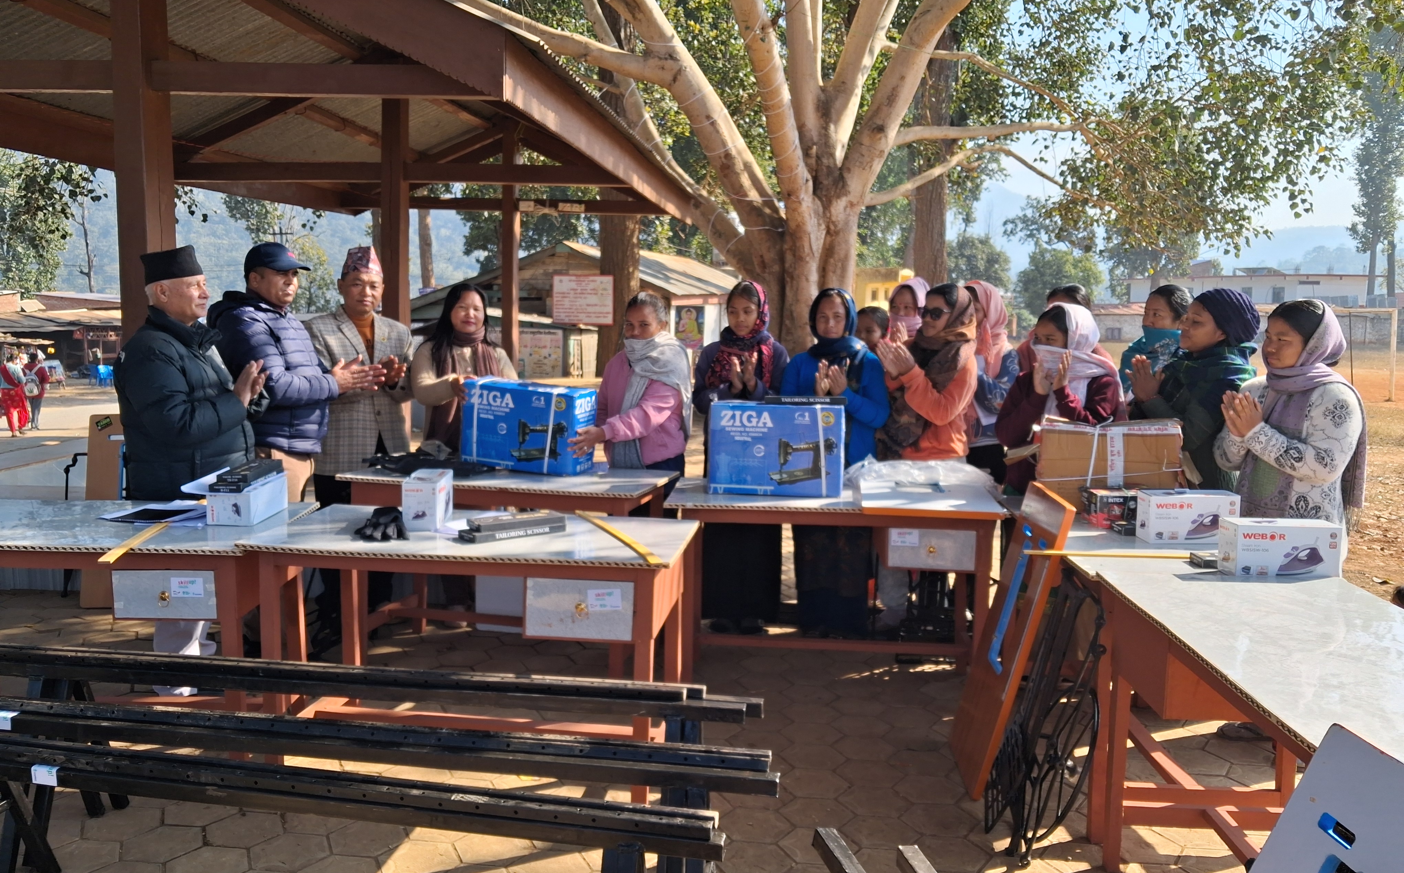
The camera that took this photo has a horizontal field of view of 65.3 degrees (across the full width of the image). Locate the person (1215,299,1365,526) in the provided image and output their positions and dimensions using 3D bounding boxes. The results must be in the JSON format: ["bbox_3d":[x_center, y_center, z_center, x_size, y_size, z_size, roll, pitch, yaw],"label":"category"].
[{"bbox_3d":[1.960,0.310,3.627,0.410,1.521,0.460,-2,7,-28],"label":"person"}]

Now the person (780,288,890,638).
[{"bbox_3d":[0.600,0.106,5.011,0.500,1.555,0.420,3,6,8],"label":"person"}]

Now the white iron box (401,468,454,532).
[{"bbox_3d":[-0.851,0.194,3.395,0.108,0.145,0.270,1,6,-5],"label":"white iron box"}]

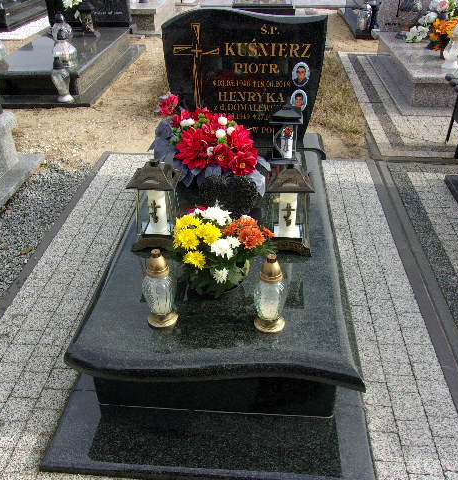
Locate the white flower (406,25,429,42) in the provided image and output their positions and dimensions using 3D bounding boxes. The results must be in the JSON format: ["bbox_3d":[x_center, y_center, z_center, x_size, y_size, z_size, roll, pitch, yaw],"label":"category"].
[{"bbox_3d":[1.934,-2.119,5.122,0.220,0.150,0.150,2,34,4],"label":"white flower"}]

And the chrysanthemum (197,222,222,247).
[{"bbox_3d":[-0.067,-0.018,1.630,0.085,0.050,0.080,2,34,4],"label":"chrysanthemum"}]

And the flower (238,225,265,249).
[{"bbox_3d":[0.074,-0.011,1.634,0.093,0.055,0.080,2,34,4],"label":"flower"}]

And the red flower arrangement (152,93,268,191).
[{"bbox_3d":[-0.082,-0.415,2.102,0.470,0.300,0.360,2,34,4],"label":"red flower arrangement"}]

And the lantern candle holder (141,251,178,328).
[{"bbox_3d":[-0.217,0.148,1.564,0.108,0.277,0.108,2,34,4],"label":"lantern candle holder"}]

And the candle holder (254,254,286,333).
[{"bbox_3d":[0.126,0.154,1.493,0.100,0.254,0.100,2,34,4],"label":"candle holder"}]

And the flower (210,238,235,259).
[{"bbox_3d":[-0.021,0.027,1.612,0.083,0.046,0.055,2,34,4],"label":"flower"}]

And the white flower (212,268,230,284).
[{"bbox_3d":[-0.027,0.118,1.611,0.057,0.042,0.040,2,34,4],"label":"white flower"}]

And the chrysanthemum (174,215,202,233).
[{"bbox_3d":[-0.140,-0.056,1.684,0.092,0.052,0.085,2,34,4],"label":"chrysanthemum"}]

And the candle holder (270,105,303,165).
[{"bbox_3d":[0.284,-0.538,2.526,0.150,0.270,0.150,2,34,4],"label":"candle holder"}]

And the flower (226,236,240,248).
[{"bbox_3d":[0.011,0.008,1.568,0.048,0.032,0.046,2,34,4],"label":"flower"}]

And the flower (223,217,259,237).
[{"bbox_3d":[0.041,-0.044,1.646,0.118,0.050,0.060,2,34,4],"label":"flower"}]

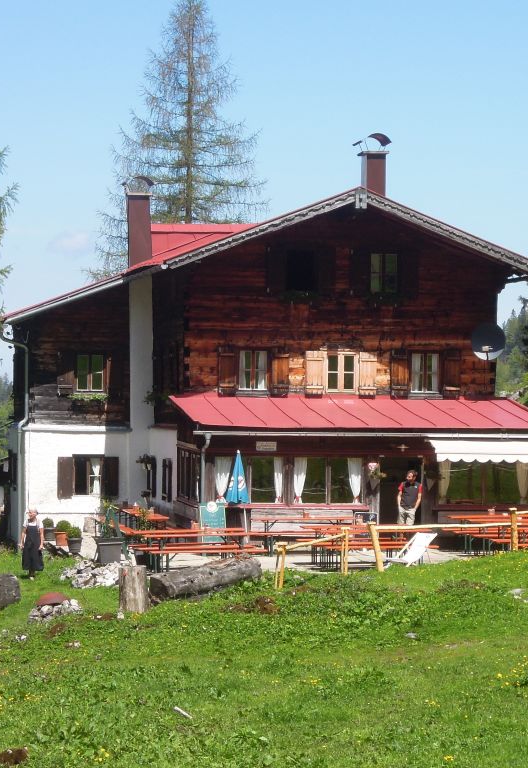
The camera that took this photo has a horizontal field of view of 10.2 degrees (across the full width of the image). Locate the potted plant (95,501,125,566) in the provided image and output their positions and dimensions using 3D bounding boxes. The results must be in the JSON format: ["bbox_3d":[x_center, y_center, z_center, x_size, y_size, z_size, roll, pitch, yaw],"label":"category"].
[{"bbox_3d":[-3.025,2.927,58.300,0.540,1.260,0.520,0,0,-9],"label":"potted plant"}]

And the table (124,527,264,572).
[{"bbox_3d":[-1.354,3.187,56.800,2.400,0.780,1.300,0,1,-14],"label":"table"}]

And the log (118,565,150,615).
[{"bbox_3d":[-2.285,3.626,52.200,0.550,0.850,0.550,0,0,-9],"label":"log"}]

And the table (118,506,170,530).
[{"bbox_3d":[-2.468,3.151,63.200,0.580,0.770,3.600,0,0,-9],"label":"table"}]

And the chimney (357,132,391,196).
[{"bbox_3d":[2.454,-4.875,66.300,0.700,1.600,0.680,0,0,-9],"label":"chimney"}]

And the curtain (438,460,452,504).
[{"bbox_3d":[3.990,2.154,65.097,0.272,0.995,0.090,0,1,-14],"label":"curtain"}]

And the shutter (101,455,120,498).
[{"bbox_3d":[-3.521,2.160,68.143,0.396,0.956,0.050,0,1,-14],"label":"shutter"}]

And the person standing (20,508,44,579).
[{"bbox_3d":[-5.345,3.694,68.300,0.550,1.650,0.380,0,1,2],"label":"person standing"}]

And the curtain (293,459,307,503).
[{"bbox_3d":[0.763,2.075,63.600,0.310,0.950,0.100,0,1,-10],"label":"curtain"}]

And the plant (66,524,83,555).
[{"bbox_3d":[-4.063,3.350,63.600,0.330,0.620,0.330,0,1,-10],"label":"plant"}]

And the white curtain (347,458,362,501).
[{"bbox_3d":[1.985,2.113,64.596,0.310,0.994,0.090,0,1,-14],"label":"white curtain"}]

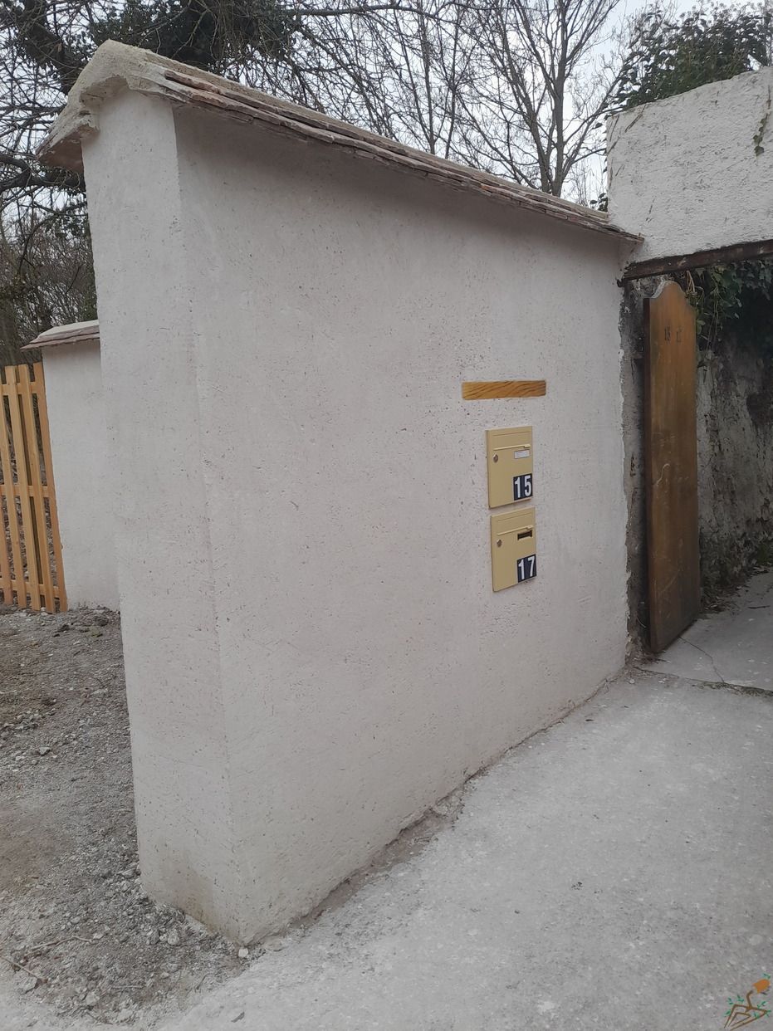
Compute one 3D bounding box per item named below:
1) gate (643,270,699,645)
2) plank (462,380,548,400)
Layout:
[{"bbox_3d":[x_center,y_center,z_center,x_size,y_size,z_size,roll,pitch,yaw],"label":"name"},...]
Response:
[{"bbox_3d":[1.554,-0.282,4.032,0.040,1.920,0.736,2,7,40],"label":"gate"},{"bbox_3d":[0.460,-0.484,2.873,0.030,0.062,0.571,2,10,43],"label":"plank"}]

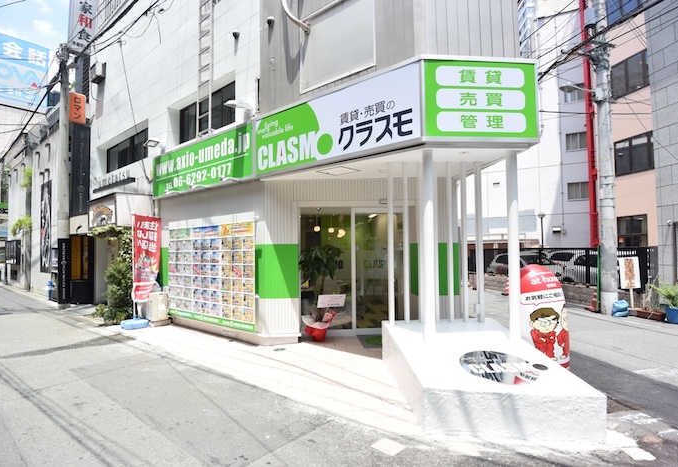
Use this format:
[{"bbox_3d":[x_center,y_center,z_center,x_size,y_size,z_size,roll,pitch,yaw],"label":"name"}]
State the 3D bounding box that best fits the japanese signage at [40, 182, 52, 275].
[{"bbox_3d":[-9.900,-0.186,11.838,1.420,3.050,0.050,-2,-3,39],"label":"japanese signage"}]

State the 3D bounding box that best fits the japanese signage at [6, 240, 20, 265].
[{"bbox_3d":[-14.027,0.830,15.050,2.200,1.030,0.120,-2,-3,39],"label":"japanese signage"}]

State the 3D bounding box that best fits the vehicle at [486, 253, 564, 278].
[{"bbox_3d":[7.350,1.453,13.900,1.650,1.480,4.100,-1,-2,2],"label":"vehicle"}]

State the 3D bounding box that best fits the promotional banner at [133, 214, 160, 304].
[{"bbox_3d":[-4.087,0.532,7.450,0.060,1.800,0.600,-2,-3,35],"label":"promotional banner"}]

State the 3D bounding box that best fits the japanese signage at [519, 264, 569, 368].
[{"bbox_3d":[2.463,1.057,4.300,0.600,1.340,0.560,0,-2,-5],"label":"japanese signage"}]

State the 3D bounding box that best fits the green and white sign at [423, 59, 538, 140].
[{"bbox_3d":[1.550,-1.436,3.839,1.280,0.860,0.120,0,-2,-5],"label":"green and white sign"}]

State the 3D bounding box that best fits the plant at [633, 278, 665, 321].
[{"bbox_3d":[6.886,1.472,7.750,0.320,0.880,0.580,0,-2,-9],"label":"plant"}]

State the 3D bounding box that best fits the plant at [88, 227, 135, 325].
[{"bbox_3d":[-5.081,0.936,7.800,0.900,2.100,0.650,-2,-3,38],"label":"plant"}]

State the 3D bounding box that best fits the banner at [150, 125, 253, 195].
[{"bbox_3d":[-2.670,-1.300,6.596,3.350,0.850,0.120,-2,-3,38],"label":"banner"}]

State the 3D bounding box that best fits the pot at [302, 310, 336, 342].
[{"bbox_3d":[-0.323,1.541,5.800,0.500,0.530,0.480,0,-2,0],"label":"pot"}]

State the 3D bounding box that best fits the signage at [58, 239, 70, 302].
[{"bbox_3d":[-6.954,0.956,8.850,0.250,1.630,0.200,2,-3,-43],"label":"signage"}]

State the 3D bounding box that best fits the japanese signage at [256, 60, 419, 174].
[{"bbox_3d":[-0.171,-1.399,4.652,2.800,0.850,0.120,-2,-3,39],"label":"japanese signage"}]

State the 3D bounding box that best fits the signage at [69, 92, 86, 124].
[{"bbox_3d":[-7.239,-3.478,9.700,0.150,0.790,0.370,-2,-3,39],"label":"signage"}]

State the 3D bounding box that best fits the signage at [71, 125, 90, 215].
[{"bbox_3d":[-7.335,-1.791,9.950,0.160,2.500,0.420,-2,-3,39],"label":"signage"}]

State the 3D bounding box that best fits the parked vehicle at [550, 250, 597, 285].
[{"bbox_3d":[9.950,1.403,13.500,4.100,1.480,1.680,-1,-2,2],"label":"parked vehicle"}]

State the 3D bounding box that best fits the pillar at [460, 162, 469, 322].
[{"bbox_3d":[1.696,0.121,4.720,0.065,2.150,0.065,0,-2,-3],"label":"pillar"}]

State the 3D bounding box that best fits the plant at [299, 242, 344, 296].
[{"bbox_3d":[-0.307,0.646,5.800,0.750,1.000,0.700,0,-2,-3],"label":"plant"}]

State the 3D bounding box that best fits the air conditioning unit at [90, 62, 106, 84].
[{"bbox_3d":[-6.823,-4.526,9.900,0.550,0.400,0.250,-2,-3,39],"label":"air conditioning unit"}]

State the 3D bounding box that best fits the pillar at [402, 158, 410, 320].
[{"bbox_3d":[0.914,0.131,4.720,0.065,2.160,0.065,-1,-2,0],"label":"pillar"}]

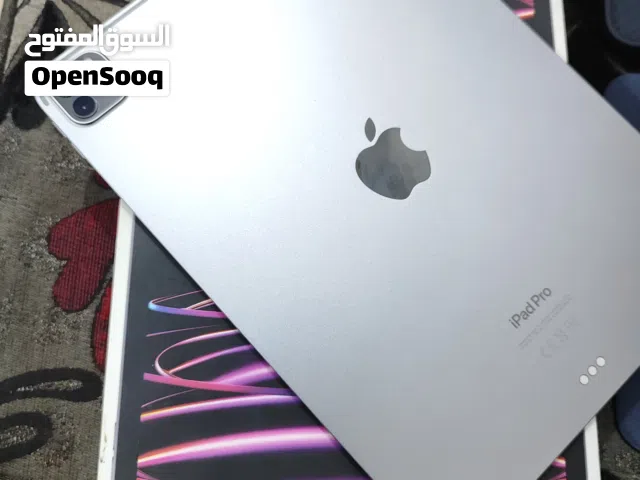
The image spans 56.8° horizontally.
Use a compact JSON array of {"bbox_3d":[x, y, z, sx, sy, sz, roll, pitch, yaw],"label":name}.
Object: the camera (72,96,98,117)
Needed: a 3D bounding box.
[{"bbox_3d":[-0.093,-0.053,0.236,0.011,0.004,0.011,-42,83,-11],"label":"camera"}]

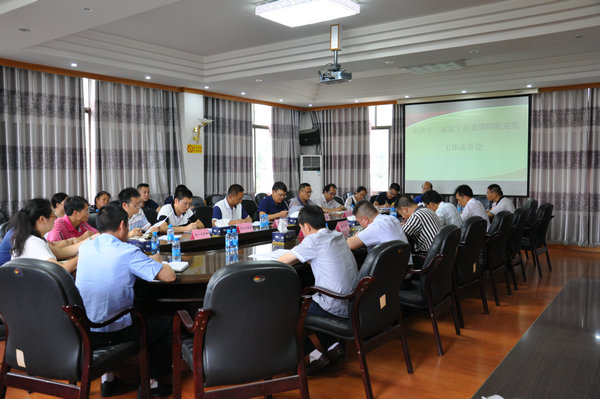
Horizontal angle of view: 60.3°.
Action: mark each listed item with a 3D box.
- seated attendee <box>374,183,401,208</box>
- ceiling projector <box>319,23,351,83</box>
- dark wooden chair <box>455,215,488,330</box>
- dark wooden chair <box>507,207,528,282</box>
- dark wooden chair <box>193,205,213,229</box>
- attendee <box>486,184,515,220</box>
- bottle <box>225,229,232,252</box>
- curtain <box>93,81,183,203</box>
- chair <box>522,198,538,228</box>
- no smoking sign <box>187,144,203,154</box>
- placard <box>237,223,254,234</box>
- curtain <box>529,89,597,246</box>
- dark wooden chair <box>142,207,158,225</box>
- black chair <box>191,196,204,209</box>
[{"bbox_3d":[1.631,0.317,9.847,0.550,1.260,0.820,-2,3,-27],"label":"seated attendee"},{"bbox_3d":[0.443,-1.753,6.264,0.330,0.700,0.290,2,4,35],"label":"ceiling projector"},{"bbox_3d":[1.539,0.701,5.342,0.660,1.040,0.630,2,4,35],"label":"dark wooden chair"},{"bbox_3d":[2.633,0.598,6.880,0.660,1.040,0.630,2,4,35],"label":"dark wooden chair"},{"bbox_3d":[-1.036,0.592,7.037,0.660,1.010,0.640,2,4,36],"label":"dark wooden chair"},{"bbox_3d":[3.037,0.395,8.034,0.780,1.270,0.520,2,4,27],"label":"attendee"},{"bbox_3d":[-0.625,0.357,4.532,0.064,0.195,0.064,0,3,0],"label":"bottle"},{"bbox_3d":[-2.830,-0.562,9.233,0.200,2.920,1.750,2,4,38],"label":"curtain"},{"bbox_3d":[3.480,0.504,8.356,0.620,1.020,0.600,1,3,12],"label":"chair"},{"bbox_3d":[-2.019,-0.961,9.873,0.012,0.165,0.410,2,4,35],"label":"no smoking sign"},{"bbox_3d":[-0.684,0.358,6.408,0.090,0.105,0.240,2,4,35],"label":"placard"},{"bbox_3d":[4.847,-0.579,9.598,1.200,2.850,0.150,3,4,37],"label":"curtain"},{"bbox_3d":[-1.668,0.627,6.372,0.660,1.010,0.640,2,4,36],"label":"dark wooden chair"},{"bbox_3d":[-1.606,0.451,8.950,0.620,1.000,0.600,3,4,37],"label":"black chair"}]

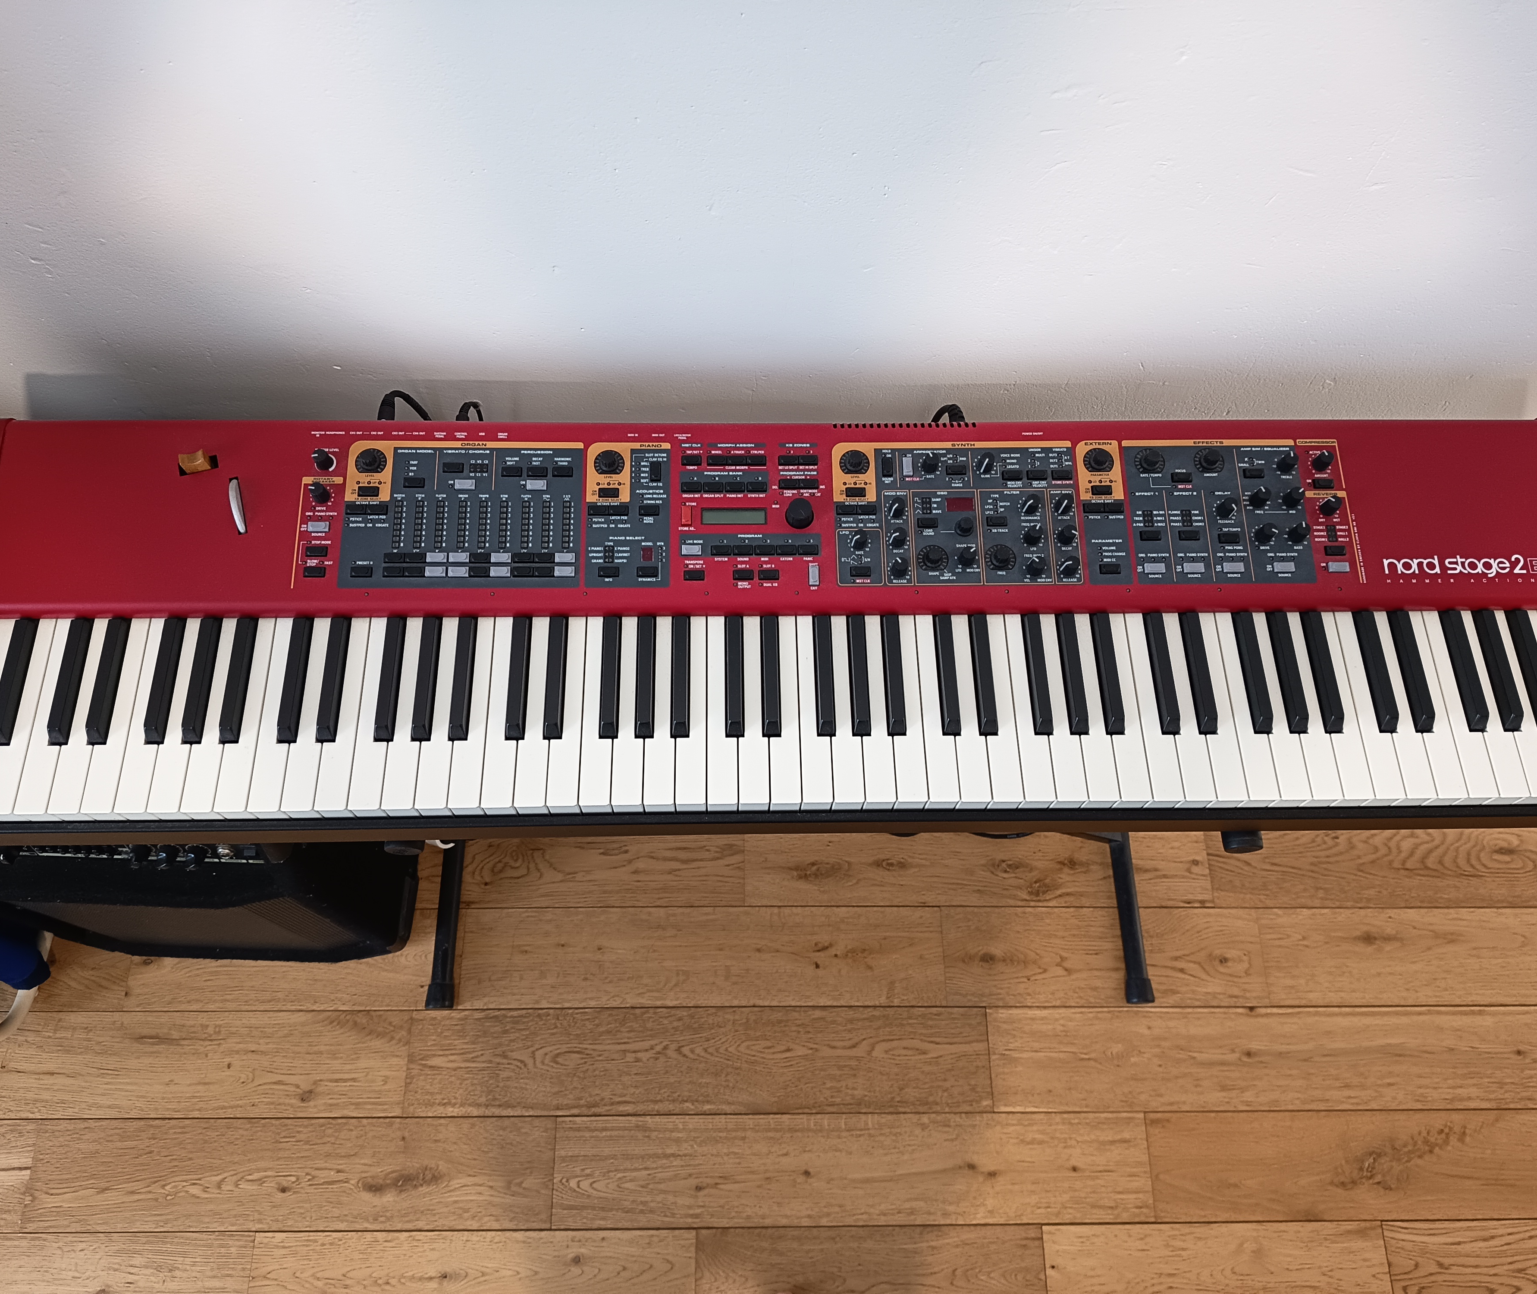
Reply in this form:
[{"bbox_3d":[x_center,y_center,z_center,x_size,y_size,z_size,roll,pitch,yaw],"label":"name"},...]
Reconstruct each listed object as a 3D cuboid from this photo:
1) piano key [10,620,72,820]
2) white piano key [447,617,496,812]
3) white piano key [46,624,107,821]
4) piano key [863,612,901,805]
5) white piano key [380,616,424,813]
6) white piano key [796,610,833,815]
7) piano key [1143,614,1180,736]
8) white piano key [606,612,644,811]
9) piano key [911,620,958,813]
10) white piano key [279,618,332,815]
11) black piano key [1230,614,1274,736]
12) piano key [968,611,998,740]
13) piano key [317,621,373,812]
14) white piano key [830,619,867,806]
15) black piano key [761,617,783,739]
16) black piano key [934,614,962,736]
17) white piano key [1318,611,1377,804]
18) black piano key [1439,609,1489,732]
[{"bbox_3d":[-0.528,0.053,0.893,0.023,0.021,0.151,0,67,-2],"label":"piano key"},{"bbox_3d":[-0.223,0.051,0.902,0.023,0.021,0.150,0,67,-2],"label":"white piano key"},{"bbox_3d":[-0.512,0.053,0.904,0.023,0.021,0.151,0,67,-2],"label":"white piano key"},{"bbox_3d":[0.082,0.049,0.922,0.023,0.021,0.151,0,67,-2],"label":"piano key"},{"bbox_3d":[-0.271,0.052,0.906,0.023,0.021,0.151,0,67,-2],"label":"white piano key"},{"bbox_3d":[0.034,0.050,0.915,0.023,0.021,0.151,0,67,-2],"label":"white piano key"},{"bbox_3d":[0.305,0.019,0.924,0.013,0.013,0.096,0,67,-2],"label":"piano key"},{"bbox_3d":[-0.104,0.050,0.906,0.023,0.021,0.151,0,67,-2],"label":"white piano key"},{"bbox_3d":[0.128,0.049,0.918,0.023,0.021,0.151,0,67,-2],"label":"piano key"},{"bbox_3d":[-0.340,0.052,0.899,0.023,0.021,0.151,0,67,-2],"label":"white piano key"},{"bbox_3d":[0.373,0.018,0.917,0.013,0.013,0.098,0,67,-2],"label":"black piano key"},{"bbox_3d":[0.165,0.020,0.920,0.013,0.013,0.096,0,67,-2],"label":"piano key"},{"bbox_3d":[-0.317,0.051,0.899,0.023,0.020,0.151,0,67,-2],"label":"piano key"},{"bbox_3d":[0.059,0.049,0.916,0.023,0.022,0.150,0,67,-2],"label":"white piano key"},{"bbox_3d":[0.002,0.021,0.915,0.013,0.013,0.096,0,67,-2],"label":"black piano key"},{"bbox_3d":[0.138,0.020,0.914,0.013,0.013,0.099,0,67,-2],"label":"black piano key"},{"bbox_3d":[0.435,0.047,0.923,0.023,0.021,0.150,0,67,-2],"label":"white piano key"},{"bbox_3d":[0.538,0.018,0.920,0.013,0.013,0.096,0,67,-2],"label":"black piano key"}]

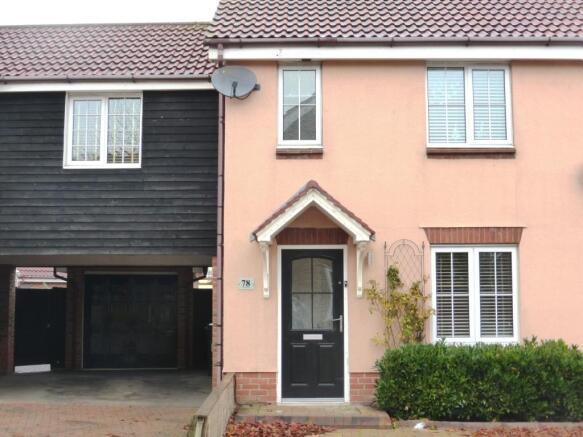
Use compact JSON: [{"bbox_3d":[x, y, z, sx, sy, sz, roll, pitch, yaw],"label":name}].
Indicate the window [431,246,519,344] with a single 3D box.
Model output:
[{"bbox_3d":[2.465,1.046,10.468,1.177,1.345,0.100,0,-5,0],"label":"window"}]

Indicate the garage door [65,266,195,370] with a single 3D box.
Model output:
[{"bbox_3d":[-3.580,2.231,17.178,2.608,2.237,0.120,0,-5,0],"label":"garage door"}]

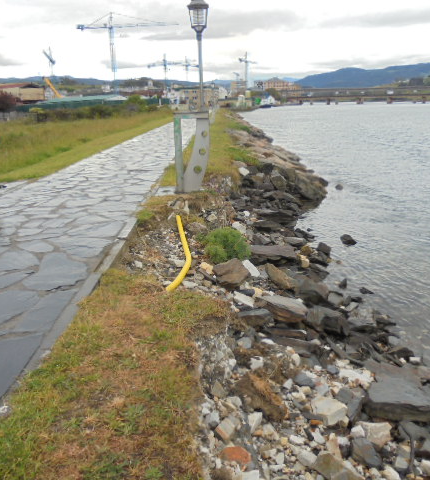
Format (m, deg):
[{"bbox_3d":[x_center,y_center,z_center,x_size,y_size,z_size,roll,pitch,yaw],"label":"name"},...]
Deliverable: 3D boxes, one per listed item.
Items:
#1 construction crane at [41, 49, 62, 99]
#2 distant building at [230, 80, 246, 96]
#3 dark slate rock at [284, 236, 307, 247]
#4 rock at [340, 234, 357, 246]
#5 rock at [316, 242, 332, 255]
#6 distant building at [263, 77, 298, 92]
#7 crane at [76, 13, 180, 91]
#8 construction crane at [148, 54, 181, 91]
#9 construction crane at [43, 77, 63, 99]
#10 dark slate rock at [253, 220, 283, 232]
[{"bbox_3d":[-60.053,-59.702,177.608,2.500,21.800,47.700,-5,17,-12],"label":"construction crane"},{"bbox_3d":[18.311,-122.518,396.070,12.500,15.900,13.000,-4,17,-11],"label":"distant building"},{"bbox_3d":[1.377,0.026,8.220,0.400,0.120,0.230,-1,16,0],"label":"dark slate rock"},{"bbox_3d":[2.897,0.011,10.433,0.330,0.200,0.250,-6,17,-18],"label":"rock"},{"bbox_3d":[1.926,0.151,8.534,0.270,0.170,0.210,-1,16,0],"label":"rock"},{"bbox_3d":[50.429,-117.448,370.266,27.800,14.700,16.000,-1,16,0],"label":"distant building"},{"bbox_3d":[-33.264,-69.902,187.746,37.200,34.900,2.500,-4,16,-9],"label":"crane"},{"bbox_3d":[-35.791,-116.580,348.180,3.000,32.300,39.000,-15,22,-41],"label":"construction crane"},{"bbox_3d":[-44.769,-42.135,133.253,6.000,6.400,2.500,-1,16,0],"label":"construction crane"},{"bbox_3d":[0.974,-0.247,8.800,0.490,0.150,0.290,-3,17,-8],"label":"dark slate rock"}]

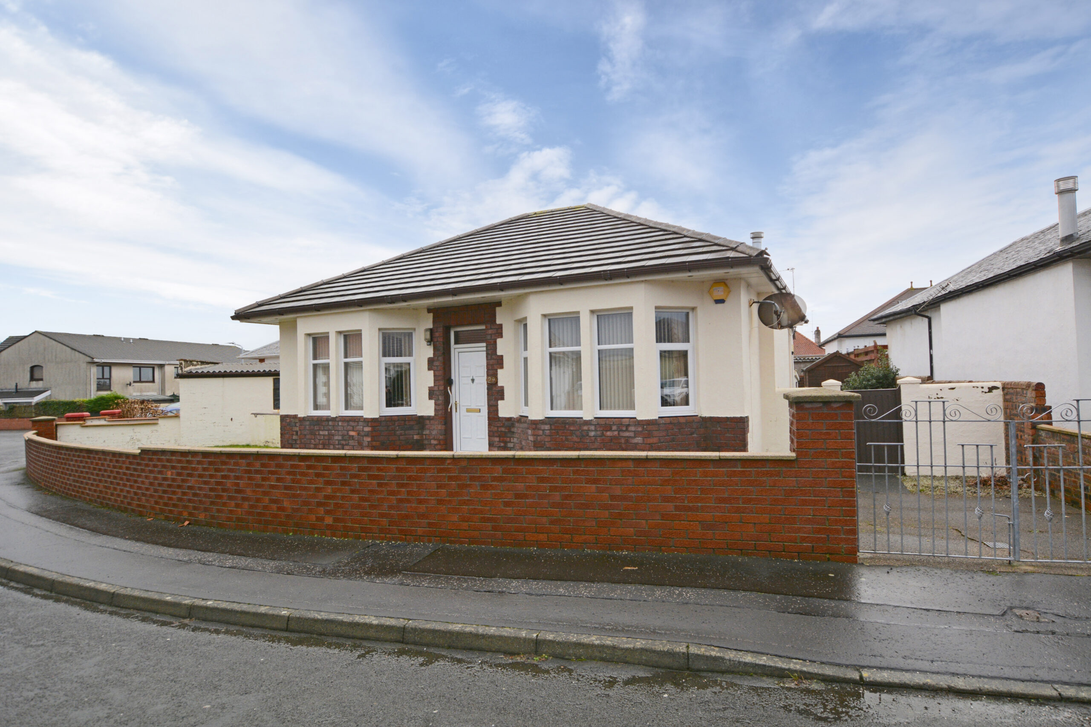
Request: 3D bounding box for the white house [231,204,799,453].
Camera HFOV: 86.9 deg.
[{"bbox_3d":[0.184,-0.830,13.768,10.750,5.690,8.950,-2,-2,28],"label":"white house"}]

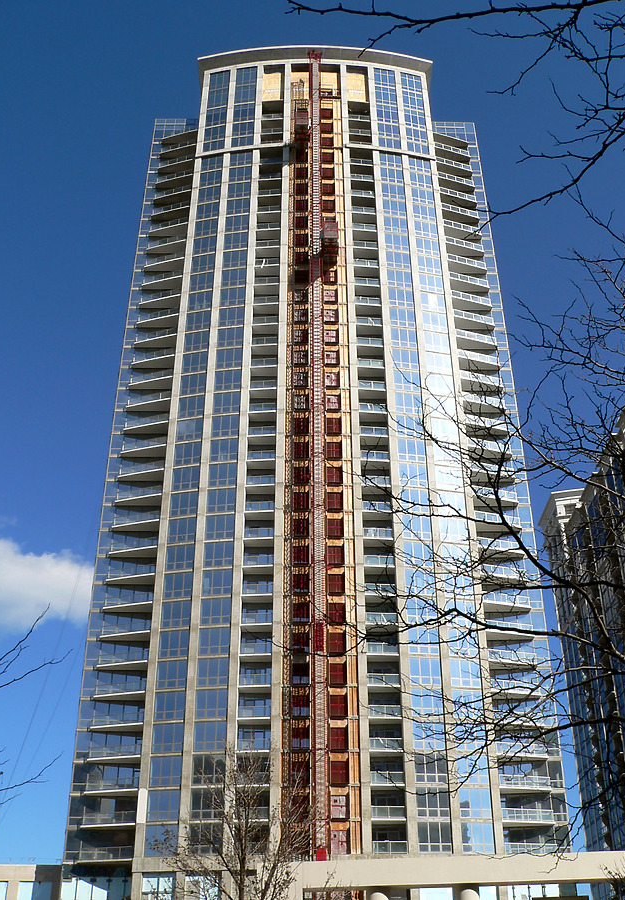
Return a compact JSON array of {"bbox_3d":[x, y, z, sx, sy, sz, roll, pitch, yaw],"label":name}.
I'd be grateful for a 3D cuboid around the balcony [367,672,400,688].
[{"bbox_3d":[6.470,21.190,85.030,2.900,1.300,1.550,0,-31,0],"label":"balcony"}]

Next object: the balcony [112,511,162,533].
[{"bbox_3d":[-18.035,7.209,96.175,5.250,1.270,2.250,-6,-32,10],"label":"balcony"}]

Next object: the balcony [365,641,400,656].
[{"bbox_3d":[6.526,18.729,86.770,2.950,1.250,1.550,2,-31,-3],"label":"balcony"}]

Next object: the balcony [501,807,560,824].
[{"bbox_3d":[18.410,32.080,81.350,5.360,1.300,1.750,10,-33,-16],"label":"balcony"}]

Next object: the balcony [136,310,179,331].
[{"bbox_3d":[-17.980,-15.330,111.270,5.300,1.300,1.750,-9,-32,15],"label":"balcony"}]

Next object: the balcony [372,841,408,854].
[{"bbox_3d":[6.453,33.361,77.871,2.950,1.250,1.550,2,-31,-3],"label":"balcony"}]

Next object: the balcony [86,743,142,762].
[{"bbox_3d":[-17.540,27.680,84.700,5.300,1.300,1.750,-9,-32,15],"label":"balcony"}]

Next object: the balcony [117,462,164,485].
[{"bbox_3d":[-18.057,2.145,99.218,5.250,1.270,2.250,-6,-32,10],"label":"balcony"}]

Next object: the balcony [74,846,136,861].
[{"bbox_3d":[-17.573,34.298,79.828,5.250,1.270,2.250,-6,-32,10],"label":"balcony"}]

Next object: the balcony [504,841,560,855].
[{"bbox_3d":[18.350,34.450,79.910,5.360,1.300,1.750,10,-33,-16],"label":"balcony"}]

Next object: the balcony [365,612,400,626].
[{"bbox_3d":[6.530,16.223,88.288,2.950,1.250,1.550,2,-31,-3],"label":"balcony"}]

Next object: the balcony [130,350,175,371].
[{"bbox_3d":[-18.055,-10.508,106.831,5.250,1.270,2.250,-6,-32,10],"label":"balcony"}]

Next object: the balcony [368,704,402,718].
[{"bbox_3d":[6.460,23.670,83.480,2.900,1.300,1.550,0,-31,0],"label":"balcony"}]

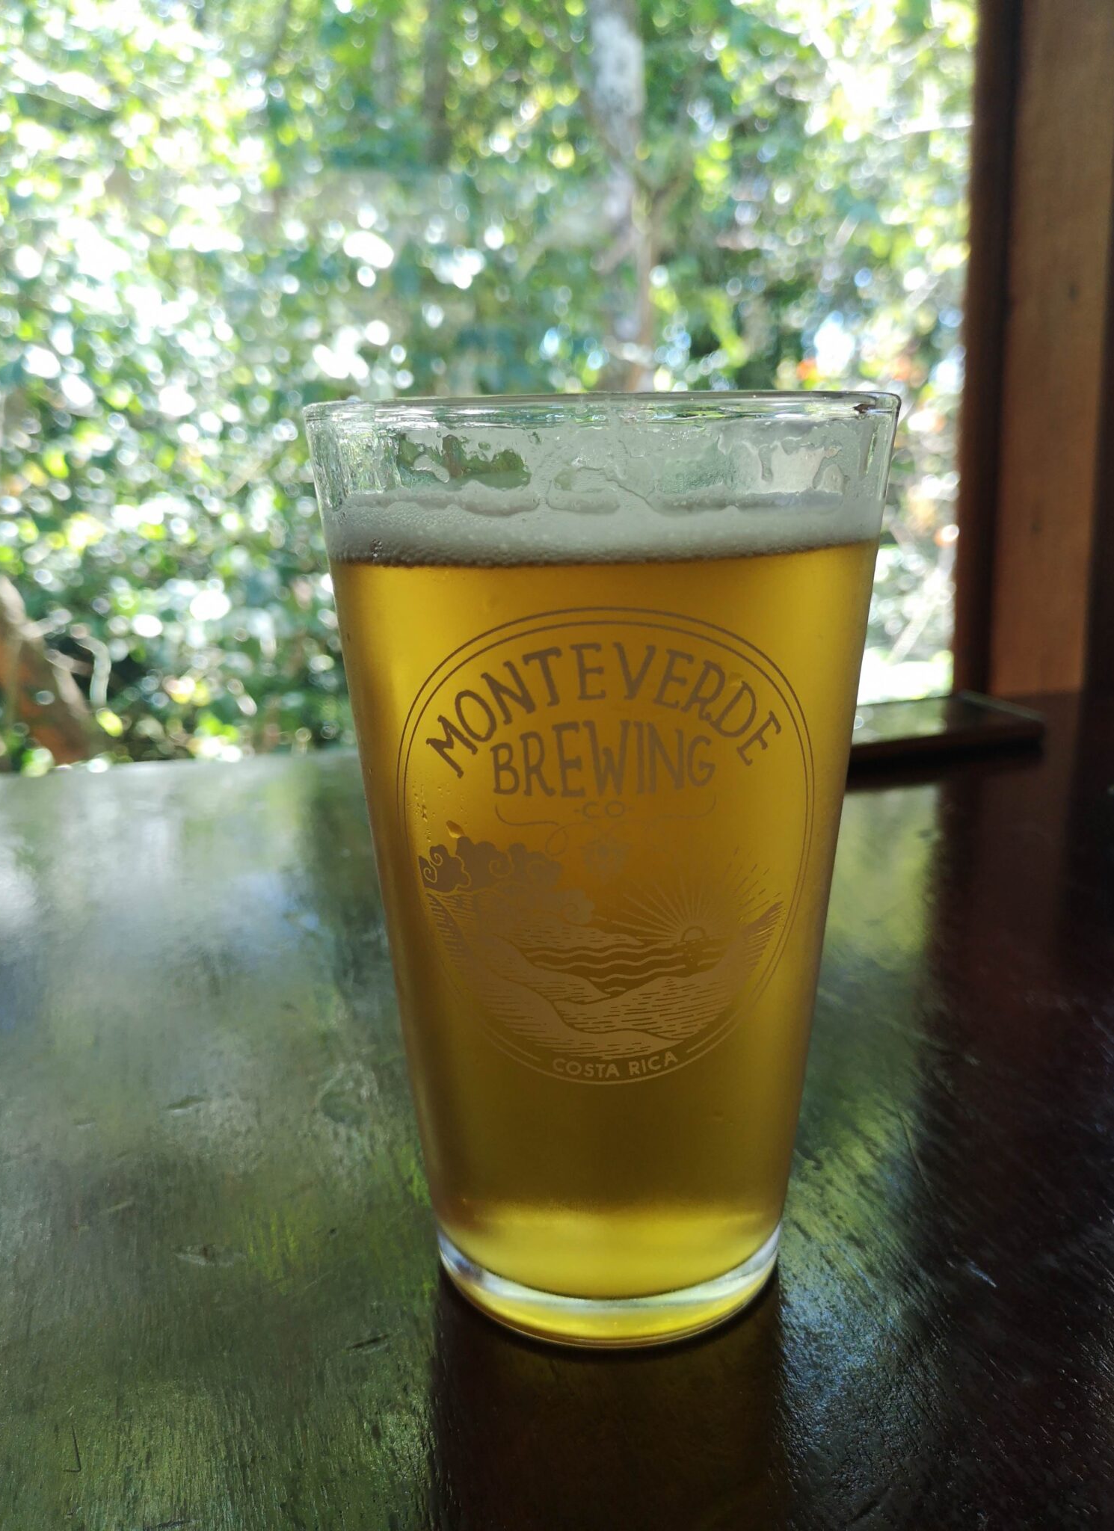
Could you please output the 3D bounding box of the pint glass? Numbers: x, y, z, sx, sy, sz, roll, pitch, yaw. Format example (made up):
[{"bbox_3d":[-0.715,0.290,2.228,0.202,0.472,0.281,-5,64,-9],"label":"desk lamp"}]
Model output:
[{"bbox_3d":[0.008,0.016,0.206,0.090,0.149,0.090,-1,15,2],"label":"pint glass"}]

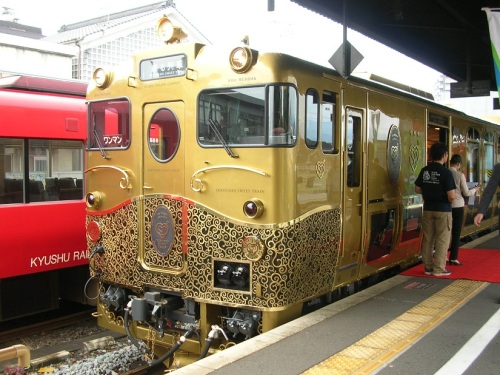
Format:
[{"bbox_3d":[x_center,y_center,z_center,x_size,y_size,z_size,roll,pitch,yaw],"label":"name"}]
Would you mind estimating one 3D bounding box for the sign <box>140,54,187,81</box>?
[{"bbox_3d":[-0.943,-1.306,6.328,0.690,0.260,0.060,2,2,34],"label":"sign"}]

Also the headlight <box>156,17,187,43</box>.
[{"bbox_3d":[-0.877,-1.739,6.417,0.250,0.270,0.300,2,2,34],"label":"headlight"}]

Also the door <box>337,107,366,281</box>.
[{"bbox_3d":[1.204,0.079,6.988,0.080,2.040,0.630,2,2,34],"label":"door"}]

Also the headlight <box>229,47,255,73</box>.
[{"bbox_3d":[-0.064,-1.279,5.810,0.240,0.250,0.180,2,2,34],"label":"headlight"}]

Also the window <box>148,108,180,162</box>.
[{"bbox_3d":[-0.933,-0.573,6.339,0.490,0.620,0.050,2,2,34],"label":"window"}]

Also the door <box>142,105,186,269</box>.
[{"bbox_3d":[-0.952,0.013,6.367,0.650,1.880,0.060,2,2,34],"label":"door"}]

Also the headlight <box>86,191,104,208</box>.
[{"bbox_3d":[-1.848,0.147,6.973,0.200,0.200,0.150,2,2,34],"label":"headlight"}]

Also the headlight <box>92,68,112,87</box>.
[{"bbox_3d":[-1.745,-1.319,6.987,0.240,0.250,0.180,2,2,34],"label":"headlight"}]

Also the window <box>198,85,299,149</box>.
[{"bbox_3d":[-0.028,-0.718,5.945,0.950,0.630,0.400,2,2,34],"label":"window"}]

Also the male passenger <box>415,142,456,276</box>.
[{"bbox_3d":[2.473,0.282,7.679,0.490,1.730,0.320,2,2,37],"label":"male passenger"}]

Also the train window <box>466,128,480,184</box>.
[{"bbox_3d":[4.576,-0.654,11.861,0.080,1.170,1.100,2,2,34],"label":"train window"}]

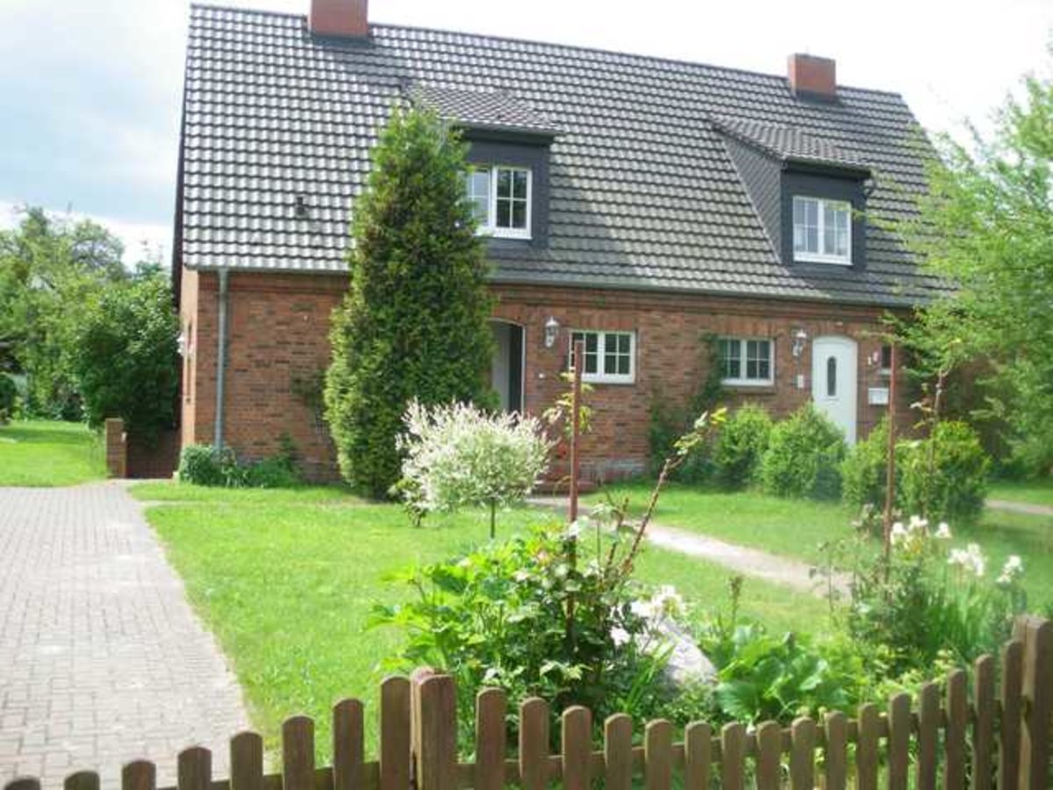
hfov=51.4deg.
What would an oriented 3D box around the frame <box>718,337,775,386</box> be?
[{"bbox_3d":[4.227,-0.639,21.142,1.255,0.941,0.100,1,-1,-18],"label":"frame"}]

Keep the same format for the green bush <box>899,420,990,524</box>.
[{"bbox_3d":[5.598,0.989,14.600,1.200,1.320,1.200,1,-1,-19],"label":"green bush"}]

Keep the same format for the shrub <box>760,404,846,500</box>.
[{"bbox_3d":[4.328,0.889,17.066,1.313,1.491,1.313,1,-1,-18],"label":"shrub"}]

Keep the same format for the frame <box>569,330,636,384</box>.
[{"bbox_3d":[1.406,-0.693,20.233,1.315,0.998,0.100,1,-1,-18],"label":"frame"}]

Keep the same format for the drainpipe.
[{"bbox_3d":[-5.023,-0.396,17.986,0.110,3.403,0.110,1,-1,-18],"label":"drainpipe"}]

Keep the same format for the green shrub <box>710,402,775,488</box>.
[{"bbox_3d":[3.714,0.891,18.690,1.093,1.468,1.093,1,-1,-18],"label":"green shrub"}]

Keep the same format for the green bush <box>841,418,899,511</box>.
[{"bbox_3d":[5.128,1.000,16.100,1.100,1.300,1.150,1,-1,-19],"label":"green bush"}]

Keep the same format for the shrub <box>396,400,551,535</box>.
[{"bbox_3d":[-0.555,0.776,11.534,1.636,1.433,1.587,1,-1,0],"label":"shrub"}]

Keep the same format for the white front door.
[{"bbox_3d":[6.123,-0.026,21.741,1.067,2.300,0.100,1,-1,-18],"label":"white front door"}]

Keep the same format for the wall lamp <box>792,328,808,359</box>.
[{"bbox_3d":[5.308,-1.001,21.266,0.220,0.554,0.270,1,-1,-18],"label":"wall lamp"}]

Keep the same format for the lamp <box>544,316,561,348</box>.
[{"bbox_3d":[0.466,-1.129,19.708,0.220,0.553,0.270,1,-1,-18],"label":"lamp"}]

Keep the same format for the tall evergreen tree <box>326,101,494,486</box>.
[{"bbox_3d":[-1.727,-1.352,16.149,2.484,5.771,2.484,1,-1,-18],"label":"tall evergreen tree"}]

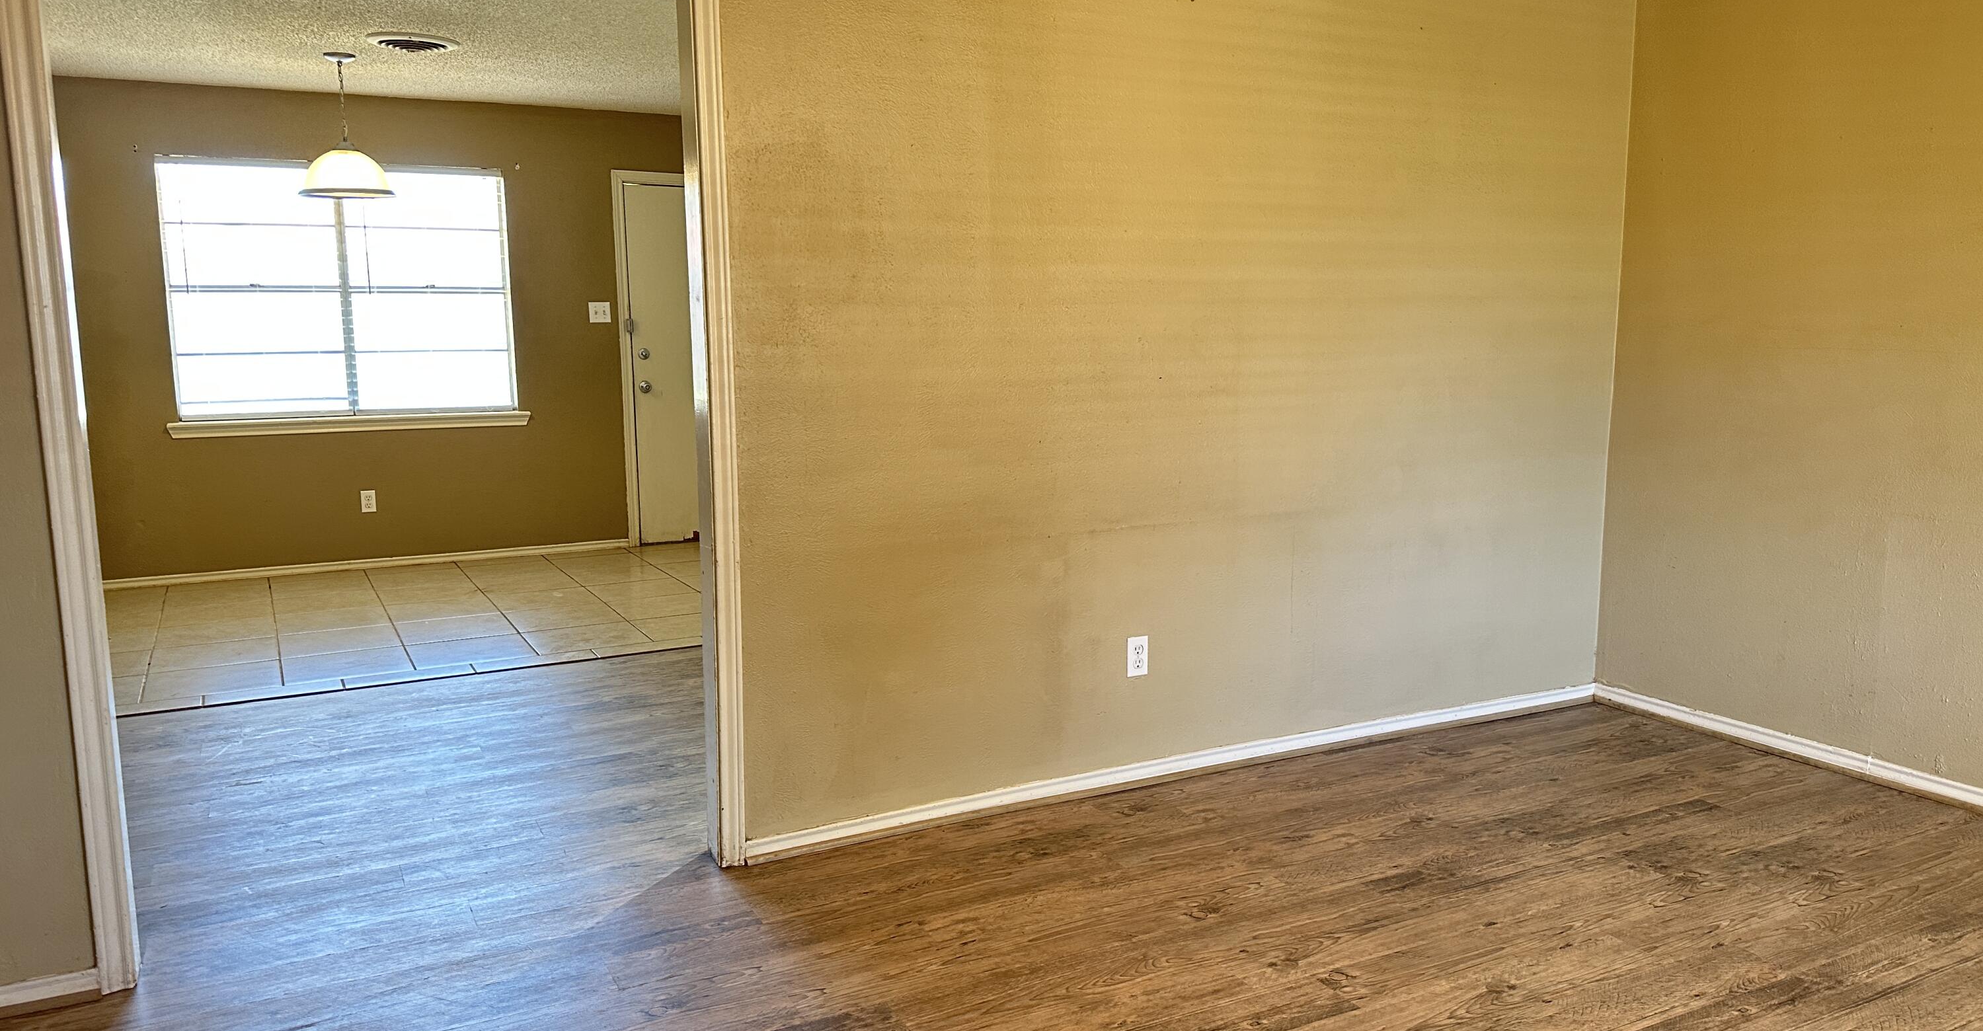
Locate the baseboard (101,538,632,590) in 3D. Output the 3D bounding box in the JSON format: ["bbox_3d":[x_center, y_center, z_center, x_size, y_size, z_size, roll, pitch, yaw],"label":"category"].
[{"bbox_3d":[-3.238,0.252,7.370,2.589,0.050,0.018,-5,9,-28],"label":"baseboard"}]

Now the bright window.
[{"bbox_3d":[-3.348,-1.165,7.151,1.610,1.285,0.090,-5,9,-28],"label":"bright window"}]

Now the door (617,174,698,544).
[{"bbox_3d":[-1.664,-0.881,8.107,0.910,2.040,0.050,-5,9,-28],"label":"door"}]

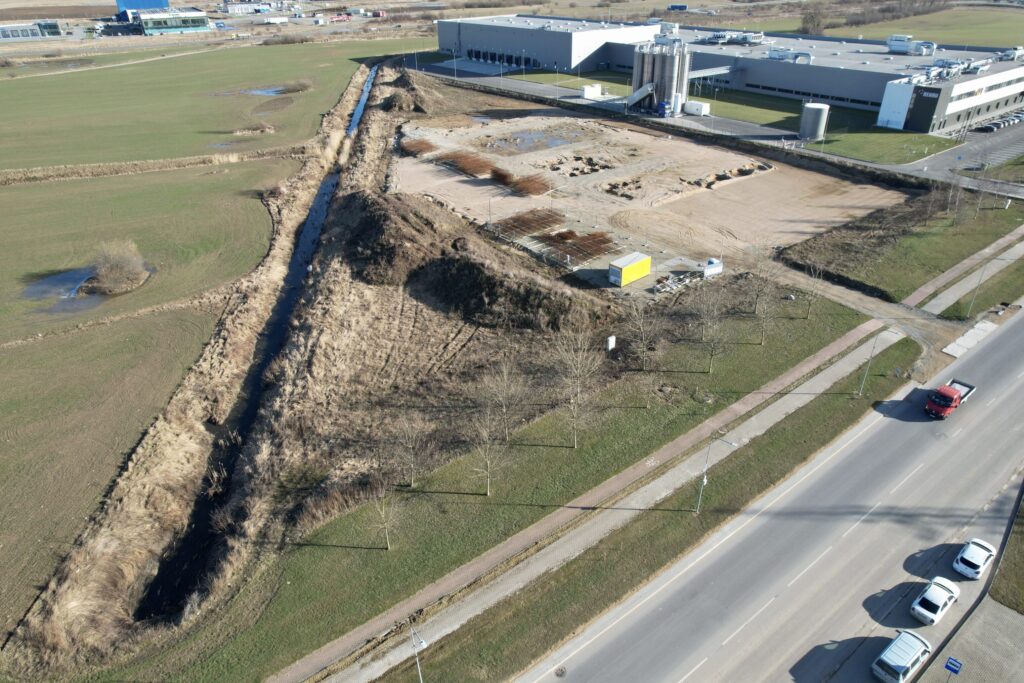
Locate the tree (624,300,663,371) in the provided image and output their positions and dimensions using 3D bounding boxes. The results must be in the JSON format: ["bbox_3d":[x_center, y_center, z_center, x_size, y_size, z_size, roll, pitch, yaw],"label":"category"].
[{"bbox_3d":[14.719,-0.402,69.907,4.284,8.518,4.284,5,32,12],"label":"tree"}]

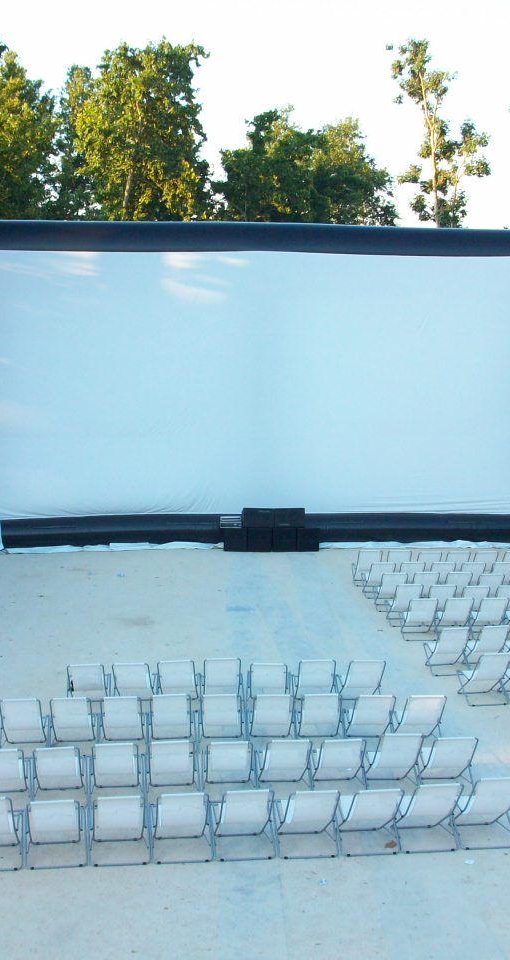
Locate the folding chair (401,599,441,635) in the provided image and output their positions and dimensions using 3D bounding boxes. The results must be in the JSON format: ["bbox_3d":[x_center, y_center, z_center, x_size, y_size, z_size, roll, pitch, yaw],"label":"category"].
[{"bbox_3d":[3.065,2.540,23.373,0.625,0.827,0.890,0,7,-3],"label":"folding chair"}]

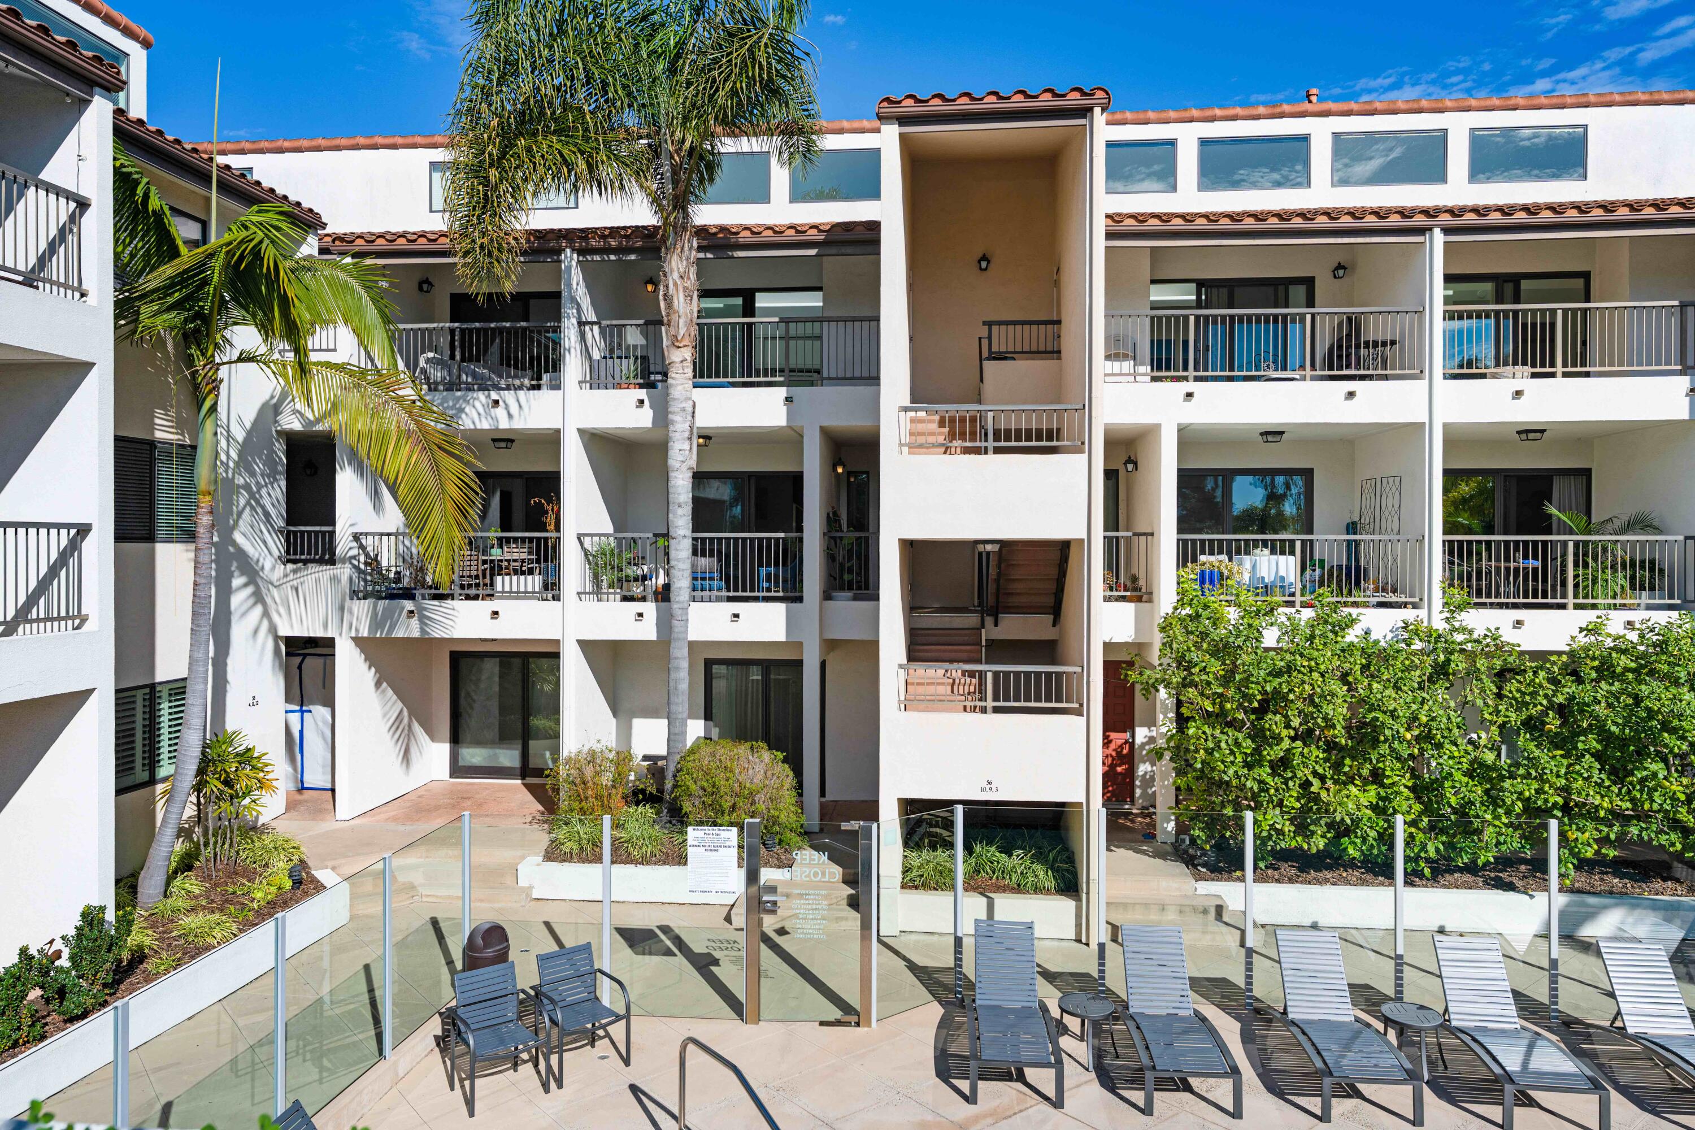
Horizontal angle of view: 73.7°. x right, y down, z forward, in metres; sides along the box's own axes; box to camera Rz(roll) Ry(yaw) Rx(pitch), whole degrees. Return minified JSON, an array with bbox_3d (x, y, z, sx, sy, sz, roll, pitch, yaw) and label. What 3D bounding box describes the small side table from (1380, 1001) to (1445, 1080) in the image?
[{"bbox_3d":[4.471,3.751,8.928,0.460,0.405,0.460,0,0,6],"label":"small side table"}]

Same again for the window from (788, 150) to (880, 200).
[{"bbox_3d":[-0.083,-6.007,17.469,1.612,0.789,0.100,0,0,6],"label":"window"}]

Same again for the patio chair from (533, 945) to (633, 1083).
[{"bbox_3d":[-2.137,3.541,8.957,0.610,0.860,0.600,0,0,-41],"label":"patio chair"}]

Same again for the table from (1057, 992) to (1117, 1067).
[{"bbox_3d":[1.938,3.764,9.140,0.510,0.430,0.510,0,0,6],"label":"table"}]

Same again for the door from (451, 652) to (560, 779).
[{"bbox_3d":[-5.501,2.424,18.196,1.856,2.021,0.100,0,0,6],"label":"door"}]

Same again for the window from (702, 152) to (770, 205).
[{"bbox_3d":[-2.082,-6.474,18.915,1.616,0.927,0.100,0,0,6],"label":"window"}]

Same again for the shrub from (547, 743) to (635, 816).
[{"bbox_3d":[-3.287,2.879,14.518,1.070,1.150,0.970,0,0,6],"label":"shrub"}]

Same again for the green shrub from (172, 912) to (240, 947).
[{"bbox_3d":[-6.355,3.548,11.104,0.600,0.260,0.600,0,0,6],"label":"green shrub"}]

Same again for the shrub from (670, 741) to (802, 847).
[{"bbox_3d":[-1.359,2.756,13.818,1.620,1.300,1.400,0,0,6],"label":"shrub"}]

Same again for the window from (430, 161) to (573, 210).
[{"bbox_3d":[-5.889,-6.476,19.345,2.663,0.925,0.100,0,0,6],"label":"window"}]

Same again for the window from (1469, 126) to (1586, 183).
[{"bbox_3d":[9.891,-5.961,16.415,1.629,0.799,0.100,0,0,6],"label":"window"}]

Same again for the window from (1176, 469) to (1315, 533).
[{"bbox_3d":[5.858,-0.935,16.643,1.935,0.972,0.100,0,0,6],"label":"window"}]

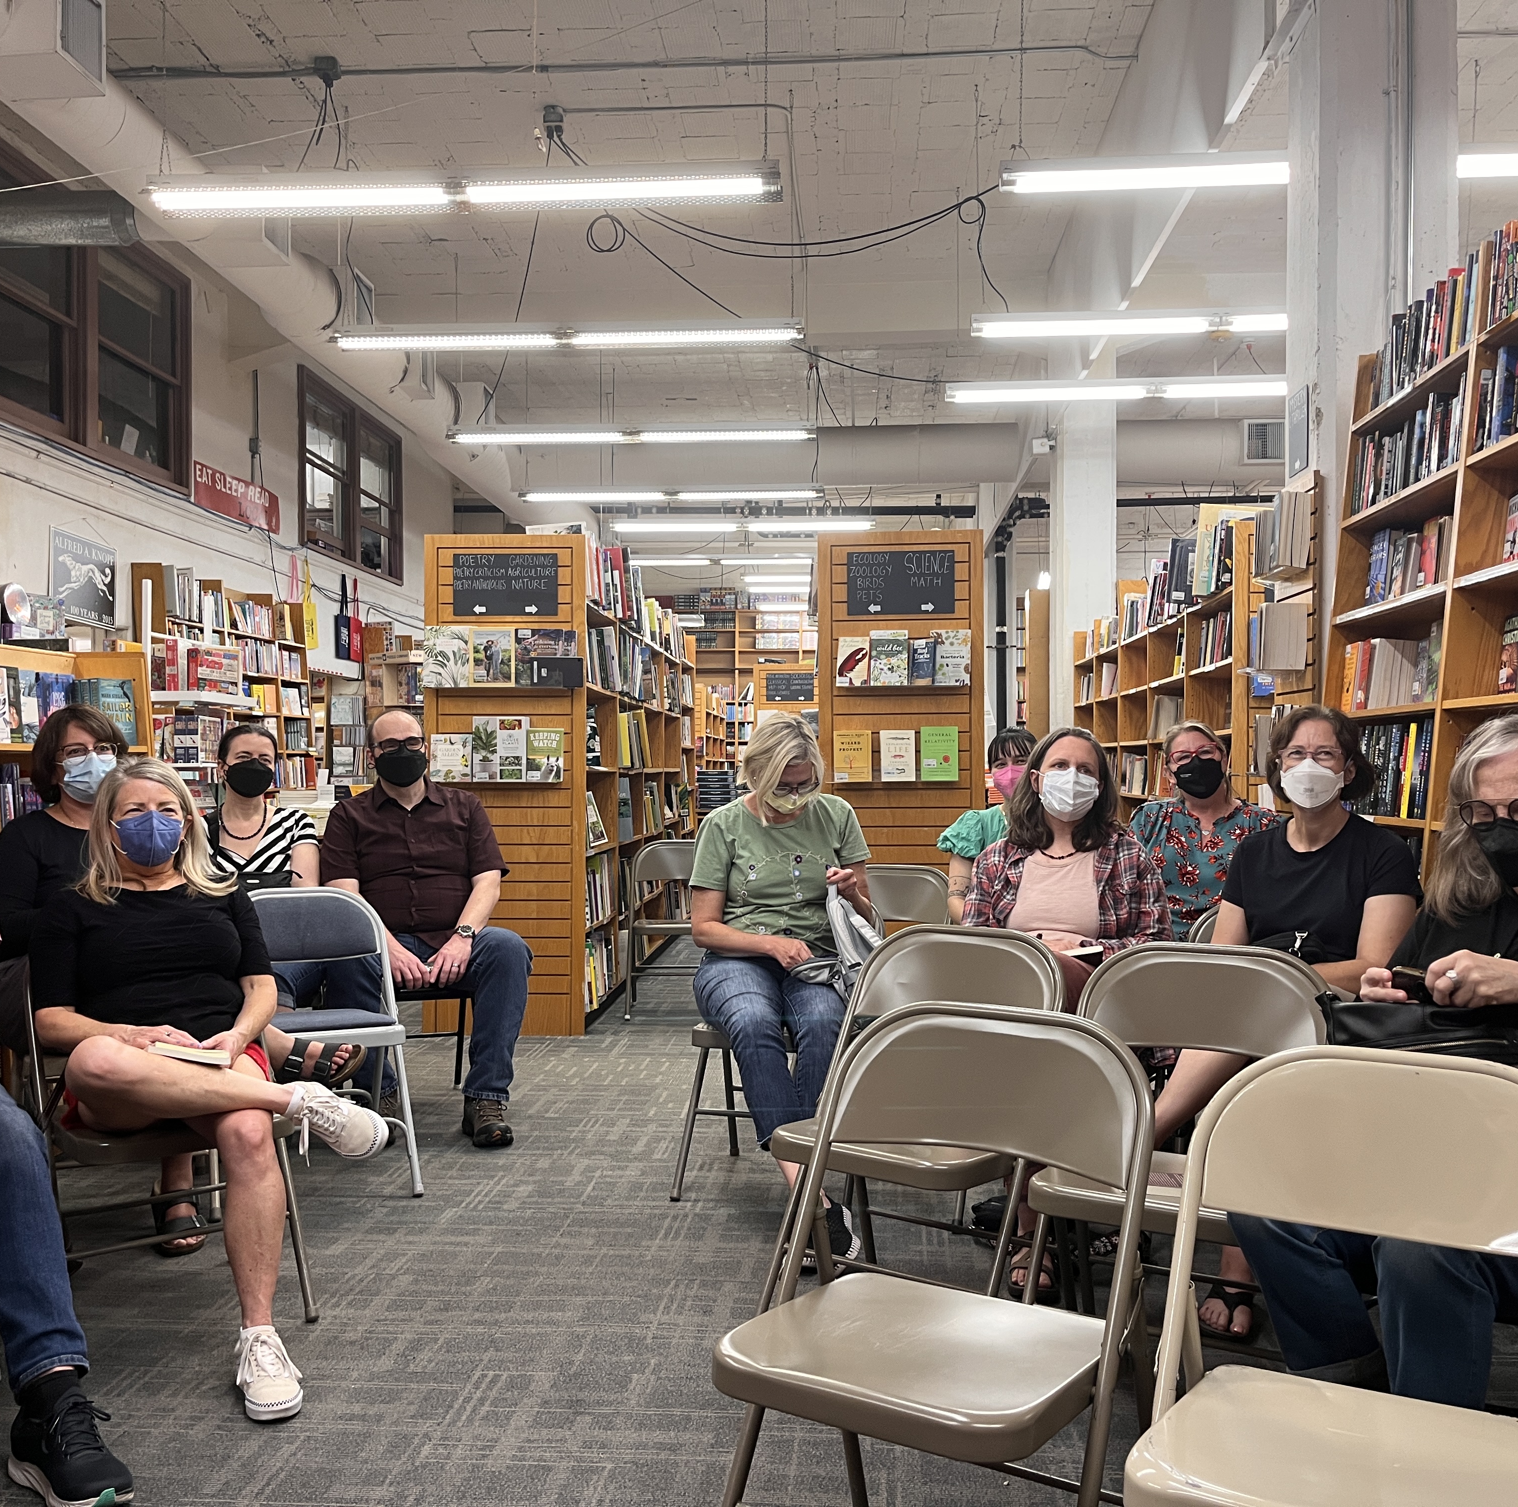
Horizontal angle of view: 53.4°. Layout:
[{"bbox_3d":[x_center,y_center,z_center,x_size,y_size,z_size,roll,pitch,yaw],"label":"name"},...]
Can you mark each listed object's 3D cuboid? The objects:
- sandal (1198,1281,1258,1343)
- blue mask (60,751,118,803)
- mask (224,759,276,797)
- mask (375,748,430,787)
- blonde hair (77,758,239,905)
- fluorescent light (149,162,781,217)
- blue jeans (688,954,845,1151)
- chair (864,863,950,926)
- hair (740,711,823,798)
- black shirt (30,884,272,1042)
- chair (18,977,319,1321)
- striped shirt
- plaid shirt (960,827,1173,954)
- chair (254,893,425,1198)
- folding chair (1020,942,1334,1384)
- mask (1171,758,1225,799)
[{"bbox_3d":[0.960,1.115,3.040,0.100,0.085,0.250,0,-1,27],"label":"sandal"},{"bbox_3d":[-1.641,0.060,3.700,0.132,0.128,0.085,0,-1,-30],"label":"blue mask"},{"bbox_3d":[-1.575,0.075,4.660,0.145,0.115,0.090,0,-1,-26],"label":"mask"},{"bbox_3d":[-1.112,0.044,4.700,0.160,0.120,0.090,0,-1,-22],"label":"mask"},{"bbox_3d":[-1.237,0.160,3.100,0.285,0.295,0.240,0,-1,-27],"label":"blonde hair"},{"bbox_3d":[-1.138,-2.144,5.734,2.440,0.110,0.140,0,0,4],"label":"fluorescent light"},{"bbox_3d":[0.045,0.710,3.800,0.420,0.440,0.700,0,0,3],"label":"blue jeans"},{"bbox_3d":[0.365,0.769,4.963,0.460,0.760,0.480,0,-1,20],"label":"chair"},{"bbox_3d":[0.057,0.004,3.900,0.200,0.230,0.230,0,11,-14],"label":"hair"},{"bbox_3d":[-1.230,0.470,3.080,0.480,0.440,0.320,0,-1,-26],"label":"black shirt"},{"bbox_3d":[-1.185,0.752,3.029,0.455,0.755,0.480,0,-1,-38],"label":"chair"},{"bbox_3d":[-1.581,0.369,4.640,0.410,0.460,0.260,0,-1,-25],"label":"striped shirt"},{"bbox_3d":[0.732,0.441,3.580,0.490,0.540,0.320,0,-1,13],"label":"plaid shirt"},{"bbox_3d":[-1.210,0.755,4.090,0.460,0.790,0.500,0,-1,-28],"label":"chair"},{"bbox_3d":[0.691,0.737,2.500,0.460,0.770,0.500,0,-1,30],"label":"folding chair"},{"bbox_3d":[1.238,0.069,4.250,0.150,0.120,0.090,-11,-1,16],"label":"mask"}]

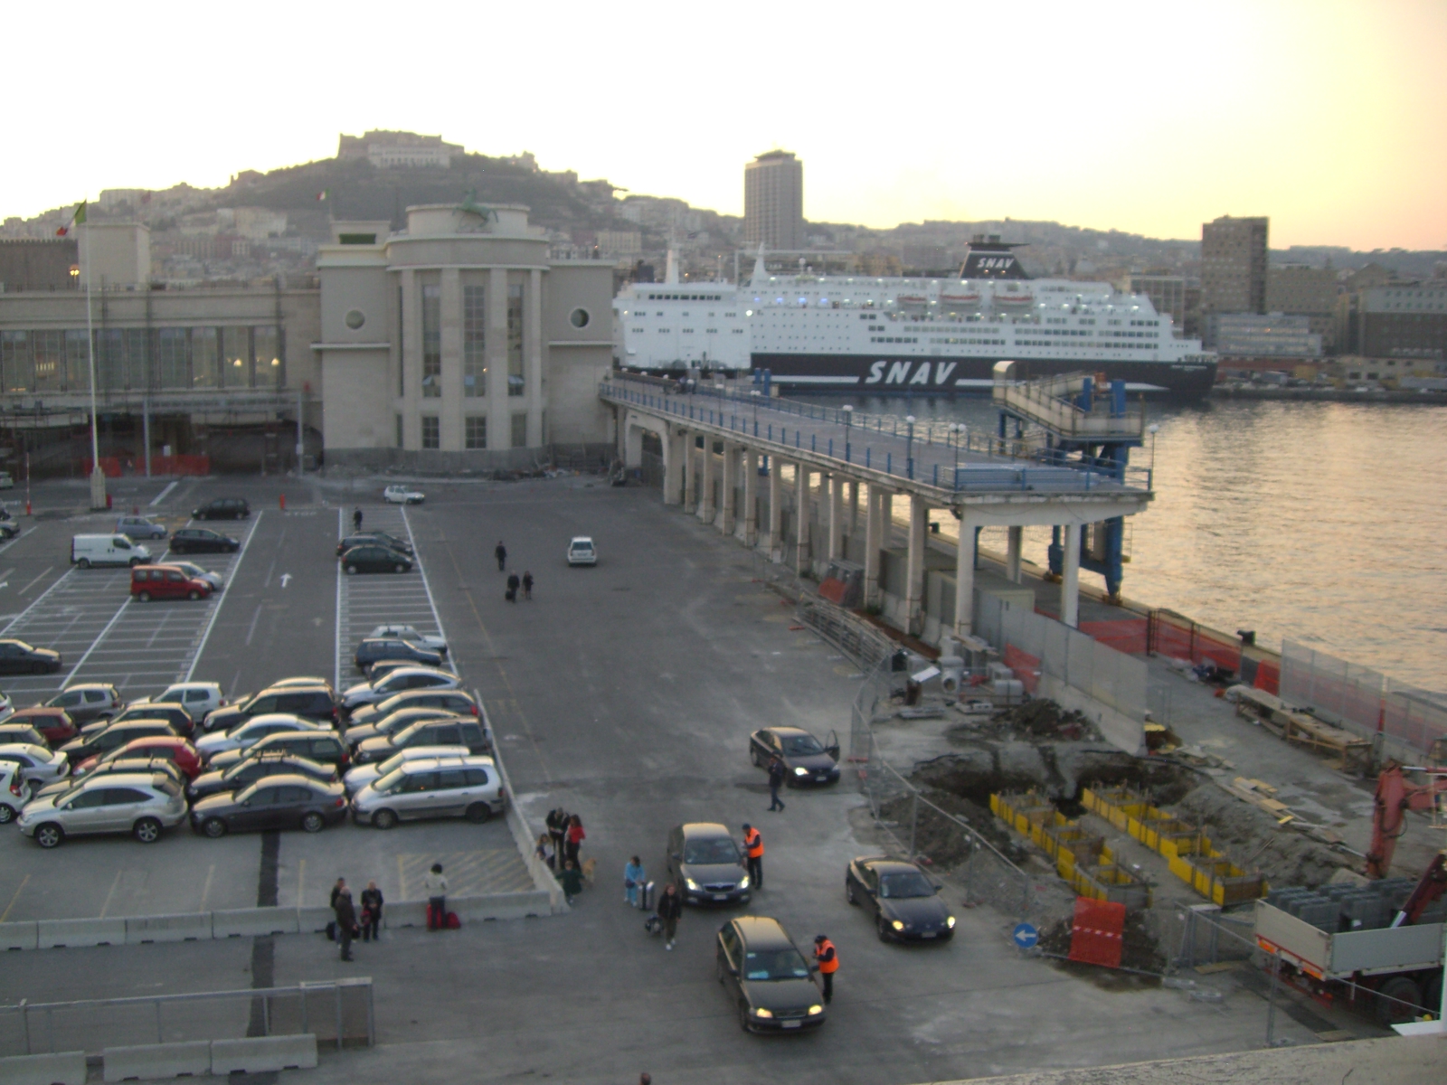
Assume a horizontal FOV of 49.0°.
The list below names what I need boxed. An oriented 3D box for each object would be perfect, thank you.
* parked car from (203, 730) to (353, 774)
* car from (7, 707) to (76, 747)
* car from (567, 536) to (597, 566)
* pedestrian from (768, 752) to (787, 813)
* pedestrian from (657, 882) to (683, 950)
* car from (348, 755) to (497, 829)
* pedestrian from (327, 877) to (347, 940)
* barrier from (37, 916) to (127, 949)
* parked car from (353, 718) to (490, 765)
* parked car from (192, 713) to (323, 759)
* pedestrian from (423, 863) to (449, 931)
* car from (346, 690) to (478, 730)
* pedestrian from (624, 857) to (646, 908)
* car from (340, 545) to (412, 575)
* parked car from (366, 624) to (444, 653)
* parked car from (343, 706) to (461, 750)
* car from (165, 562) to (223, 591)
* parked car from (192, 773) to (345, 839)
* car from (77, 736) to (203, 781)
[{"bbox_3d":[-14.504,7.007,52.049,4.600,1.460,1.740,-1,8,-13],"label":"parked car"},{"bbox_3d":[-24.279,6.580,55.018,3.750,1.420,1.630,-1,8,-13],"label":"car"},{"bbox_3d":[-8.731,0.453,98.607,1.660,1.480,3.840,0,8,-5],"label":"car"},{"bbox_3d":[1.620,7.283,48.109,0.540,1.738,0.470,-3,8,-22],"label":"pedestrian"},{"bbox_3d":[-1.272,8.976,38.290,0.550,1.600,0.400,-1,8,-13],"label":"pedestrian"},{"bbox_3d":[-8.638,7.234,46.360,4.500,1.690,1.810,-1,8,-13],"label":"car"},{"bbox_3d":[-9.147,8.849,38.115,0.380,1.700,0.520,4,8,26],"label":"pedestrian"},{"bbox_3d":[-15.614,9.472,38.772,2.020,0.630,0.500,-1,8,-10],"label":"barrier"},{"bbox_3d":[-10.294,6.940,54.473,4.400,1.540,1.750,-1,8,-13],"label":"parked car"},{"bbox_3d":[-15.596,6.644,54.022,4.498,1.430,1.750,-1,8,-11],"label":"parked car"},{"bbox_3d":[-7.079,8.735,39.184,0.550,1.700,0.360,-1,8,-13],"label":"pedestrian"},{"bbox_3d":[-11.182,6.165,57.464,4.604,1.460,1.770,-1,8,-11],"label":"car"},{"bbox_3d":[-2.268,8.559,40.247,0.500,1.305,0.420,1,8,8],"label":"pedestrian"},{"bbox_3d":[-20.981,0.979,95.937,4.250,1.600,1.740,-1,8,-13],"label":"car"},{"bbox_3d":[-13.910,4.333,69.264,3.600,1.400,1.580,-2,8,-15],"label":"parked car"},{"bbox_3d":[-11.260,6.712,56.545,4.350,1.410,1.740,-1,8,-13],"label":"parked car"},{"bbox_3d":[-29.201,1.896,86.522,3.850,1.450,1.660,-2,8,-18],"label":"car"},{"bbox_3d":[-13.415,7.703,47.063,4.520,1.430,1.810,-1,8,-10],"label":"parked car"},{"bbox_3d":[-19.185,7.181,52.281,4.000,1.450,1.700,-1,8,-13],"label":"car"}]

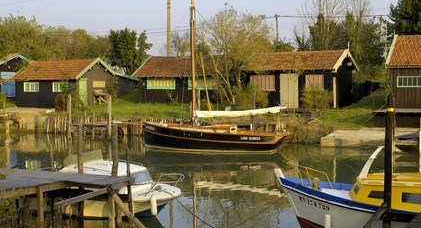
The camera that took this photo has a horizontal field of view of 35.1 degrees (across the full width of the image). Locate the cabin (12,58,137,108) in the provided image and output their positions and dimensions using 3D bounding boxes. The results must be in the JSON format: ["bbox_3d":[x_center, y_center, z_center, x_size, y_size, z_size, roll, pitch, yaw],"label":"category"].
[{"bbox_3d":[-9.750,-2.258,48.550,6.100,3.350,6.600,2,4,29],"label":"cabin"}]

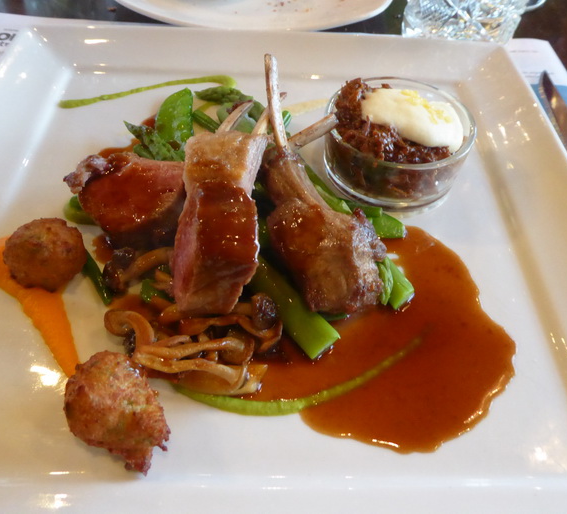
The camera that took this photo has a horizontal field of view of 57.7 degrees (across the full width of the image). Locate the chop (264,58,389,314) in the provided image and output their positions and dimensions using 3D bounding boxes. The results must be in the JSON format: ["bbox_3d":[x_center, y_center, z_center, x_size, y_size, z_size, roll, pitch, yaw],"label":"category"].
[{"bbox_3d":[0.015,-0.035,0.229,0.045,0.032,0.122,-9,73,-18],"label":"chop"}]

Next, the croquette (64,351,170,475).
[{"bbox_3d":[-0.058,0.052,0.177,0.034,0.030,0.042,-17,55,-15],"label":"croquette"}]

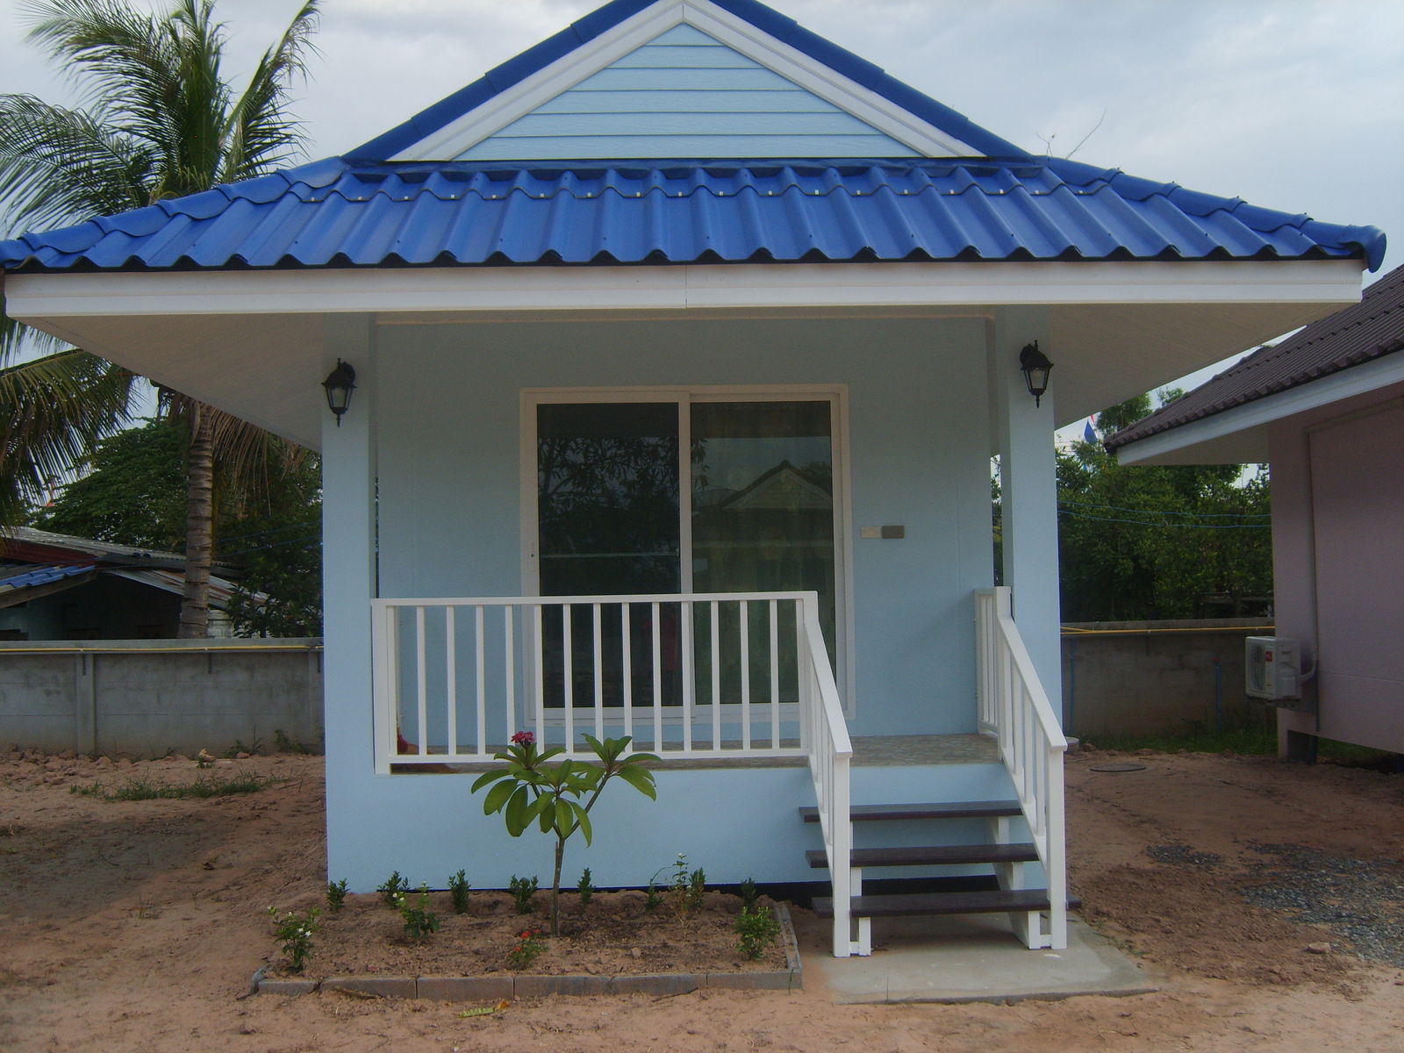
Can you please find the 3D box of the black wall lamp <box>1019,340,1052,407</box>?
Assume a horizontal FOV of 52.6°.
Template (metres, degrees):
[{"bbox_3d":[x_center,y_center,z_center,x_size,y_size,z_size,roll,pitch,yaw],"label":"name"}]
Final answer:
[{"bbox_3d":[1.665,-0.753,7.097,0.170,0.338,0.225,-1,-3,-2],"label":"black wall lamp"}]

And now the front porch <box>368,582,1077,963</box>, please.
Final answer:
[{"bbox_3d":[-0.024,1.146,7.300,3.205,1.607,2.123,-1,-3,-2],"label":"front porch"}]

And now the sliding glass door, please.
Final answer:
[{"bbox_3d":[-0.084,0.149,8.422,1.872,1.921,0.100,-1,-3,-2],"label":"sliding glass door"}]

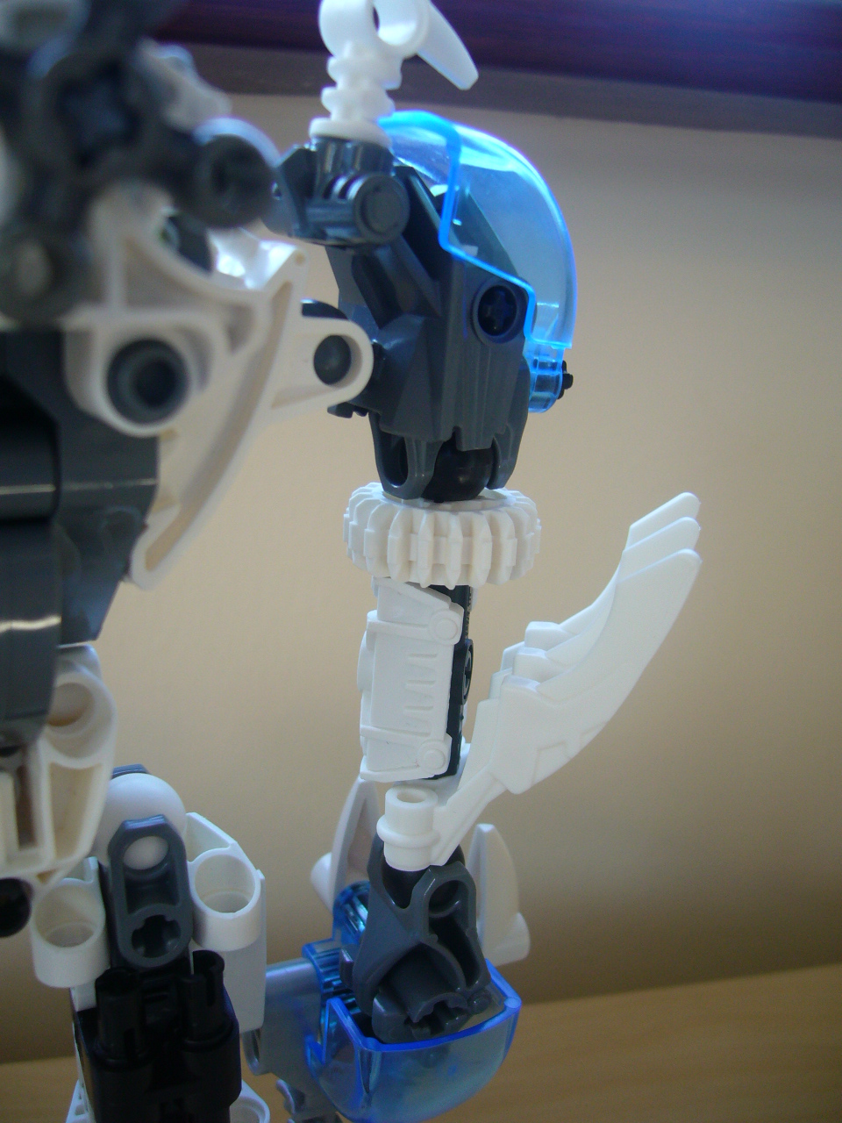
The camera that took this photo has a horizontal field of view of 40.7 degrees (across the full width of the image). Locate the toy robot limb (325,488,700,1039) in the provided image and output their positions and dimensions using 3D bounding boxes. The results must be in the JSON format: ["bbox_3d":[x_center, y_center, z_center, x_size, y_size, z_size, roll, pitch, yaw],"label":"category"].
[{"bbox_3d":[0.009,0.024,0.132,0.040,0.063,0.024,5,12,9],"label":"toy robot limb"}]

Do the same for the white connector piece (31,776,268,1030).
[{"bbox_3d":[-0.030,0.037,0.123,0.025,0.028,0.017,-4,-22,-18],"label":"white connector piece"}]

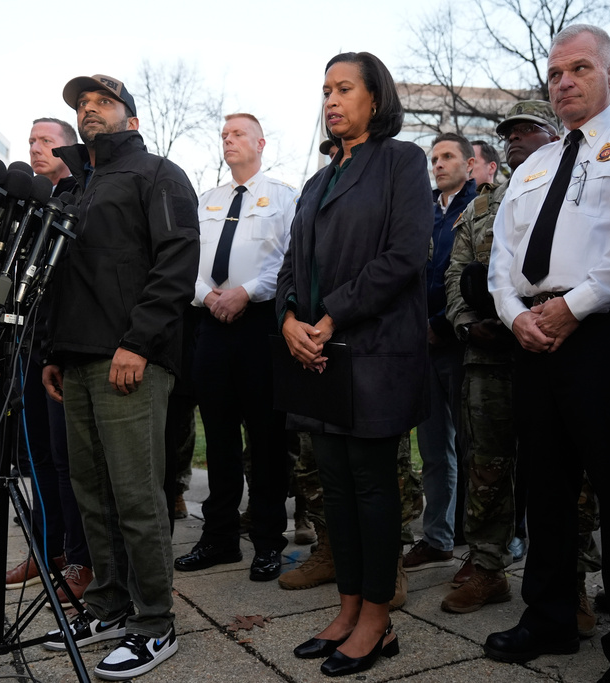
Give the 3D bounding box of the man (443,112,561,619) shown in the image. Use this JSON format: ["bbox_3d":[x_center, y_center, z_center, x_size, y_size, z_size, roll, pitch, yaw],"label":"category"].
[{"bbox_3d":[0.774,0.028,2.413,0.410,1.800,0.560,4,-6,-40],"label":"man"}]

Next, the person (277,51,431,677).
[{"bbox_3d":[0.152,0.024,1.979,0.370,1.710,0.470,4,-6,-35],"label":"person"}]

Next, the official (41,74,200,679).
[{"bbox_3d":[-0.528,0.029,2.009,0.530,1.710,0.400,-4,-6,43],"label":"official"}]

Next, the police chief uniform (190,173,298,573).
[{"bbox_3d":[-0.273,0.130,2.896,0.540,1.620,0.360,-2,-5,25],"label":"police chief uniform"}]

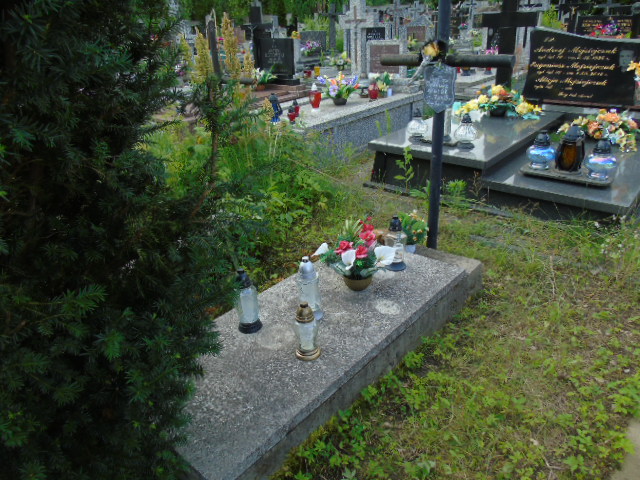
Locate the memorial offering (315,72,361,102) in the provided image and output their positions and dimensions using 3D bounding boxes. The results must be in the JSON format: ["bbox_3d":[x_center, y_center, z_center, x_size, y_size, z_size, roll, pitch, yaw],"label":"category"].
[{"bbox_3d":[0.195,-1.540,4.691,0.420,0.301,0.330,16,31,33],"label":"memorial offering"}]

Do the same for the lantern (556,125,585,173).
[{"bbox_3d":[1.840,-0.666,3.384,0.171,0.335,0.171,20,33,37],"label":"lantern"}]

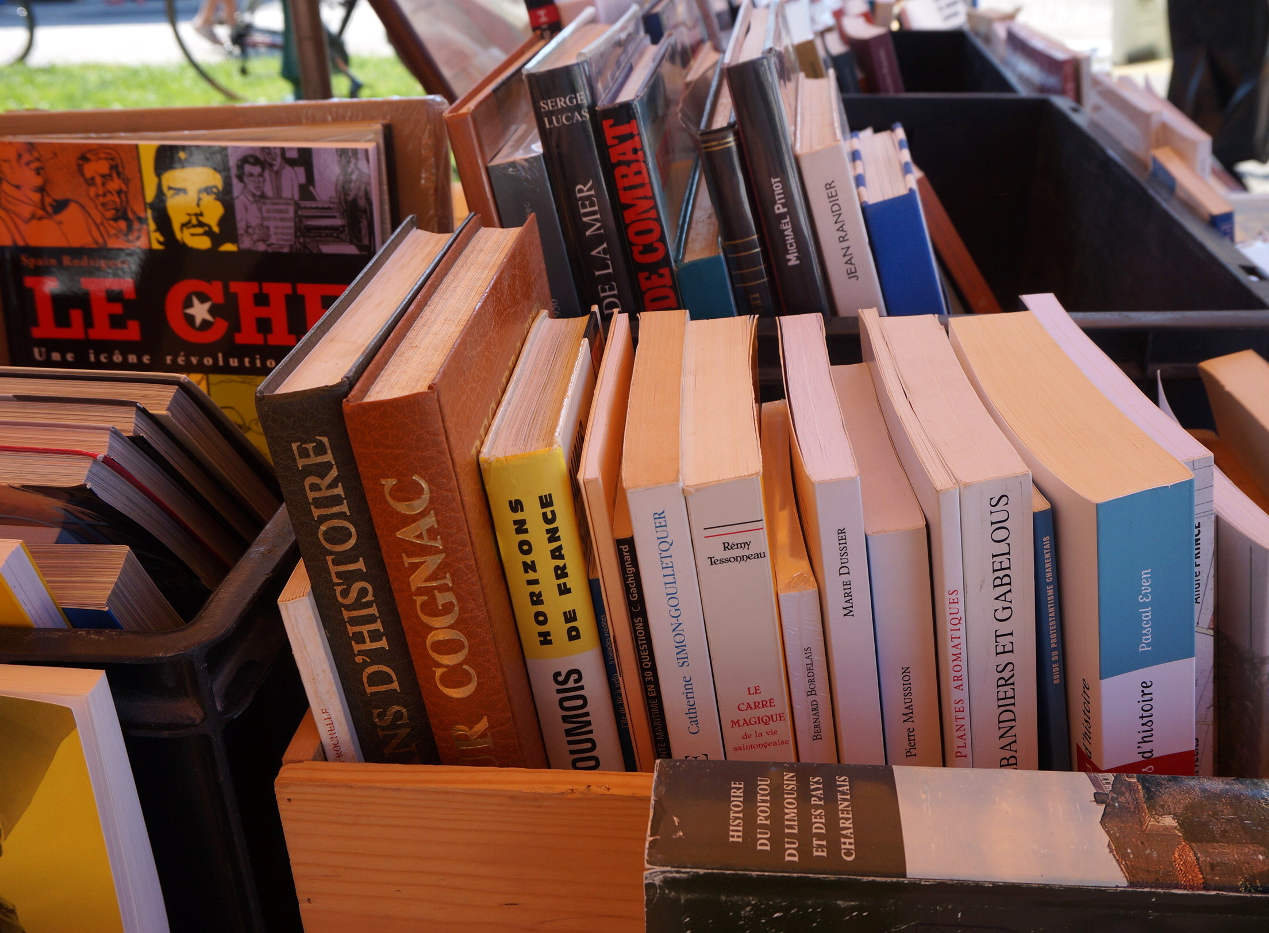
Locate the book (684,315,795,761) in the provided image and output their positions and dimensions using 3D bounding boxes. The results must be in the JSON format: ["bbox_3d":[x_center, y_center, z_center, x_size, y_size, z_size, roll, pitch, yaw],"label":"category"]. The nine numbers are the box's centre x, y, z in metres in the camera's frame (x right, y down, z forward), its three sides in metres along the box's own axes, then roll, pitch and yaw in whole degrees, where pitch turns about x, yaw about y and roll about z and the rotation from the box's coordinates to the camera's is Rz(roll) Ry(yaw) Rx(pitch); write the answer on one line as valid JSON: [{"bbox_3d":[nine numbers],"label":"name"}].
[{"bbox_3d":[0.056,0.067,0.580,0.030,0.234,0.159,-6,29,7],"label":"book"}]

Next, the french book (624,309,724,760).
[{"bbox_3d":[0.028,0.066,0.586,0.023,0.232,0.171,-6,29,6],"label":"french book"}]

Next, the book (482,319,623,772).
[{"bbox_3d":[-0.022,0.058,0.579,0.032,0.228,0.138,-4,29,8],"label":"book"}]

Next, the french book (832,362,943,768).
[{"bbox_3d":[0.122,0.077,0.582,0.023,0.211,0.153,-7,29,7],"label":"french book"}]

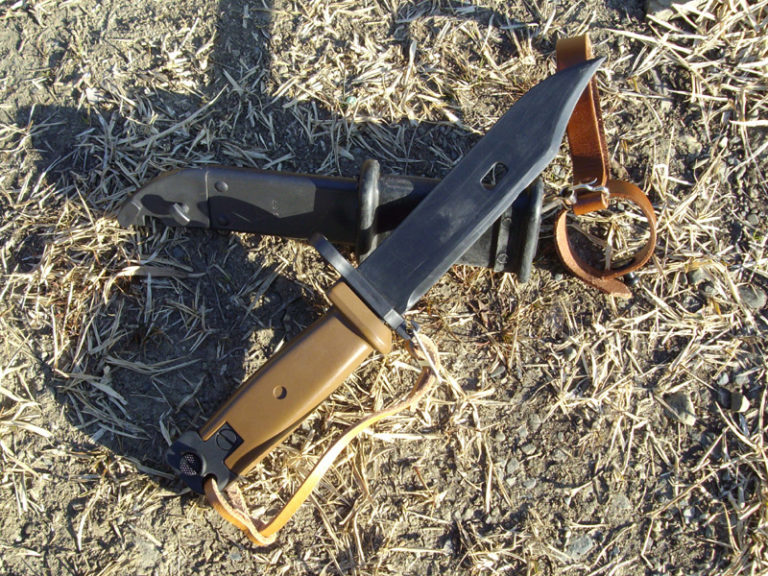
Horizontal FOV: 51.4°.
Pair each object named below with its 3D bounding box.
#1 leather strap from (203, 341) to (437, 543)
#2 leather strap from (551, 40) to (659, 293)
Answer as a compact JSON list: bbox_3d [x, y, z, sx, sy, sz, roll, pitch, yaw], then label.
[{"bbox_3d":[-0.021,0.069,0.358,0.123,0.025,0.038,-35,80,-7],"label":"leather strap"},{"bbox_3d":[0.107,-0.061,0.385,0.048,0.027,0.133,3,78,1],"label":"leather strap"}]

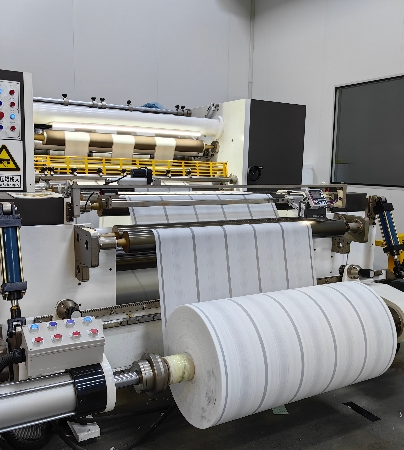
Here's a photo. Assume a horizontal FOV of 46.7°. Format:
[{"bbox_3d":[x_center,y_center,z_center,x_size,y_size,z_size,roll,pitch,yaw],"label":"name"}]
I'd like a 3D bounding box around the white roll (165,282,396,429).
[{"bbox_3d":[0.382,0.573,2.225,1.001,0.503,0.503,-3,8,-31],"label":"white roll"}]

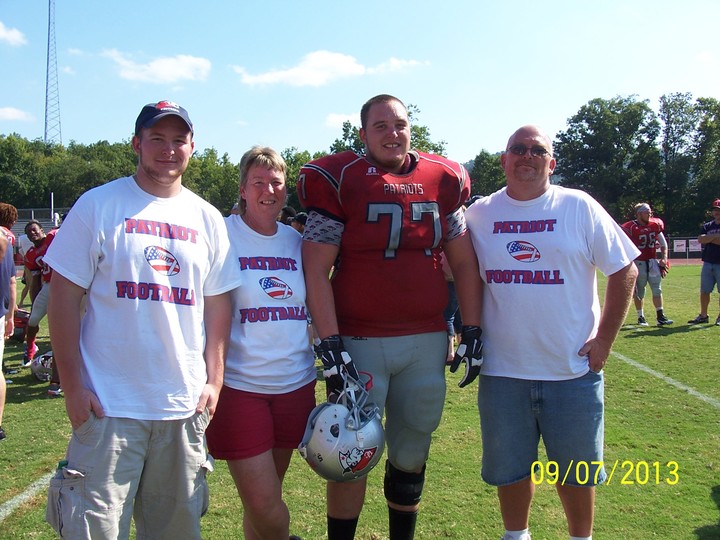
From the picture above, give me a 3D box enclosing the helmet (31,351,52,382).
[{"bbox_3d":[-2.872,0.885,6.680,0.250,0.275,0.310,-2,4,-41],"label":"helmet"}]

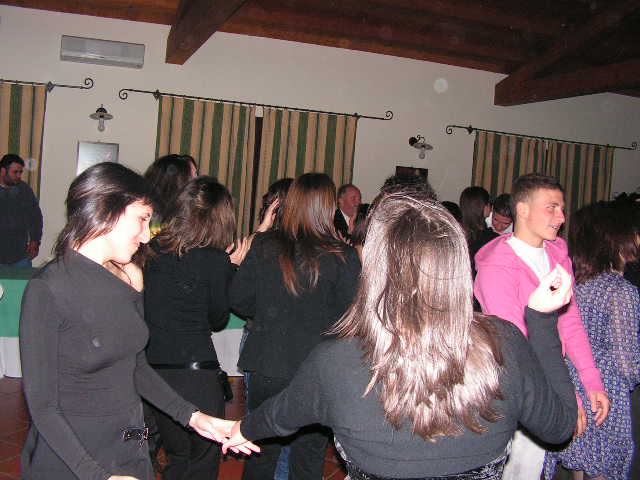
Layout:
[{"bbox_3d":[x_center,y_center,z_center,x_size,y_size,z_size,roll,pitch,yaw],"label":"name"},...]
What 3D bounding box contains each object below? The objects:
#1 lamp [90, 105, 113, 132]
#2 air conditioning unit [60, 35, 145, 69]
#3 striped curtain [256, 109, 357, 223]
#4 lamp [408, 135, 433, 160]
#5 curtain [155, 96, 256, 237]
[{"bbox_3d":[-2.324,-1.292,7.077,0.240,0.293,0.350,2,4,-21],"label":"lamp"},{"bbox_3d":[-2.303,-1.982,7.101,0.825,0.240,0.200,2,4,-21],"label":"air conditioning unit"},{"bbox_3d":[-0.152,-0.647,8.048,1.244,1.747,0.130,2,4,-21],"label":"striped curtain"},{"bbox_3d":[1.266,-1.171,8.452,0.240,0.307,0.350,2,4,-21],"label":"lamp"},{"bbox_3d":[-1.301,-0.680,7.608,1.134,1.735,0.130,2,4,-21],"label":"curtain"}]

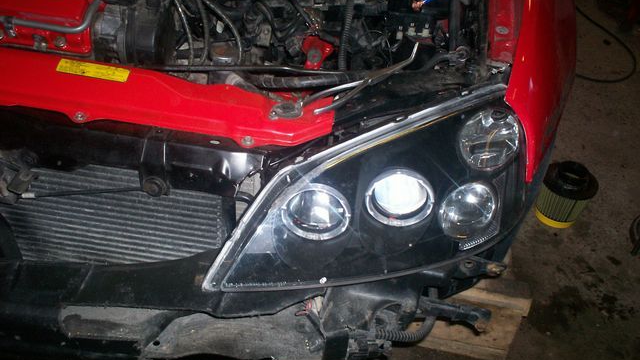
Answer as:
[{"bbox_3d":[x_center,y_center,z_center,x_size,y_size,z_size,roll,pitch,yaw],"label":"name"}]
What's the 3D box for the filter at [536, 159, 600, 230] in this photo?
[{"bbox_3d":[0.665,0.036,1.815,0.147,0.158,0.147,5,44,0],"label":"filter"}]

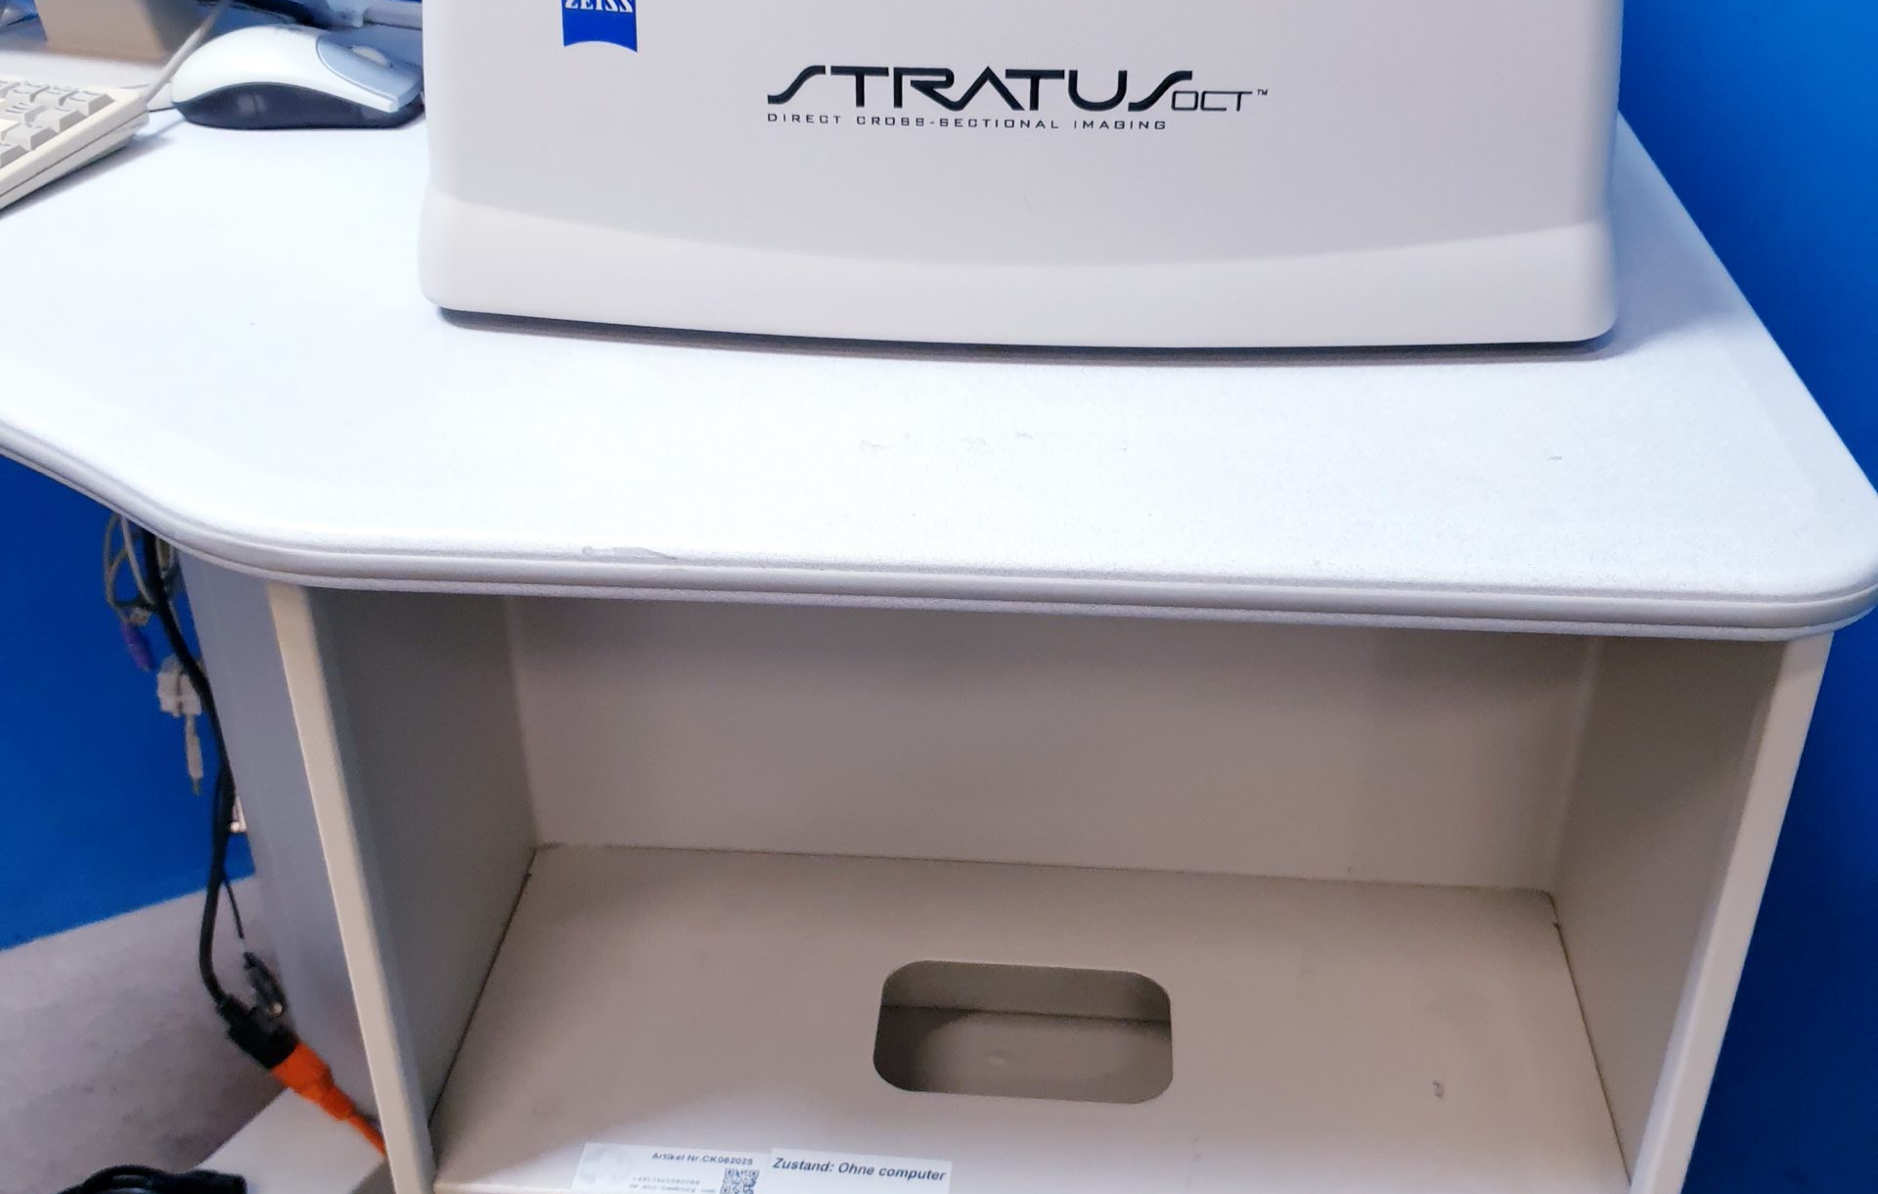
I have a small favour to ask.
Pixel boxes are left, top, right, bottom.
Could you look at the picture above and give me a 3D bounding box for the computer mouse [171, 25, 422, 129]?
[{"bbox_3d":[-0.322,-0.268,0.966,0.125,0.040,0.062,0,30,2],"label":"computer mouse"}]

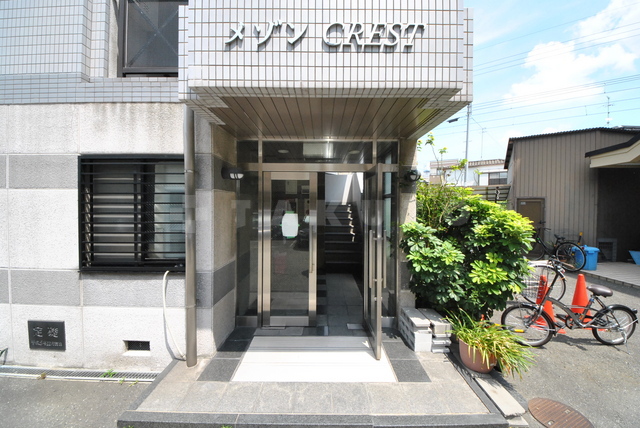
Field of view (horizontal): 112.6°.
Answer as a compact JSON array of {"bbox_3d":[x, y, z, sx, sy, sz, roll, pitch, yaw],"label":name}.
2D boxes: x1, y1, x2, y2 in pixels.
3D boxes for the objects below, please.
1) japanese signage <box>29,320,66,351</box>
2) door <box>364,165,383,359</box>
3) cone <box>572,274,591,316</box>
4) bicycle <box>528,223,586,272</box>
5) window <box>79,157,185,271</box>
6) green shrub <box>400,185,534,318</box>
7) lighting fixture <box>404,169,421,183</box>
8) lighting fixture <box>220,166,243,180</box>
[{"bbox_3d":[-2.910,1.300,2.280,0.410,0.315,0.025,0,2,2],"label":"japanese signage"},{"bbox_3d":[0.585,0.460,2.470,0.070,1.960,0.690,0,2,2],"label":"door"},{"bbox_3d":[3.790,1.236,3.100,0.370,0.700,0.370,0,2,2],"label":"cone"},{"bbox_3d":[6.040,0.810,5.580,0.570,1.080,1.780,0,2,9],"label":"bicycle"},{"bbox_3d":[-1.945,0.000,2.245,1.170,1.210,0.110,0,2,2],"label":"window"},{"bbox_3d":[1.670,0.420,2.700,1.400,1.620,1.200,0,2,2],"label":"green shrub"},{"bbox_3d":[1.145,-0.475,2.630,0.150,0.150,0.160,0,2,2],"label":"lighting fixture"},{"bbox_3d":[-1.000,-0.465,2.460,0.190,0.160,0.170,0,2,2],"label":"lighting fixture"}]

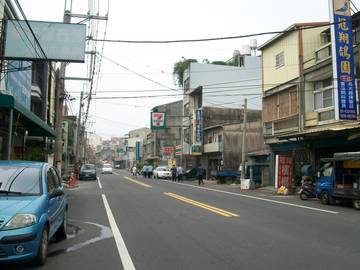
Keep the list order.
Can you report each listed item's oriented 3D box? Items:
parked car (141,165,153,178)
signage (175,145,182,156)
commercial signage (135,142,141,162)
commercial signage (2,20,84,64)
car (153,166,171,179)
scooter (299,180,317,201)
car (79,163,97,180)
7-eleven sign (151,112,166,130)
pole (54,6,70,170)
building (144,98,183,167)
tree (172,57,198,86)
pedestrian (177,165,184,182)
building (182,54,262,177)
[{"bbox_3d":[-4.527,4.978,47.316,1.700,1.500,4.300,1,-5,-14],"label":"parked car"},{"bbox_3d":[-0.092,2.144,46.500,0.300,1.500,2.400,3,-6,-26],"label":"signage"},{"bbox_3d":[-9.389,3.620,80.000,0.980,4.300,0.250,2,-5,-14],"label":"commercial signage"},{"bbox_3d":[-5.427,-3.781,14.300,3.200,1.520,0.300,1,-5,-10],"label":"commercial signage"},{"bbox_3d":[-2.197,4.454,42.000,1.720,1.430,4.450,2,-5,-14],"label":"car"},{"bbox_3d":[5.975,2.359,15.962,1.750,1.120,0.700,2,-5,-16],"label":"scooter"},{"bbox_3d":[-9.671,4.025,37.163,1.750,1.600,4.400,1,-5,-14],"label":"car"},{"bbox_3d":[-2.405,-1.546,40.500,1.600,1.850,0.350,1,-5,-14],"label":"7-eleven sign"},{"bbox_3d":[-6.458,-1.902,19.262,0.350,10.200,0.350,2,-5,-13],"label":"pole"},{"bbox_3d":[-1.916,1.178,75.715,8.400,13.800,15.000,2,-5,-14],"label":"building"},{"bbox_3d":[0.731,-8.374,47.000,2.800,3.700,2.900,2,-5,-14],"label":"tree"},{"bbox_3d":[0.029,3.721,34.000,0.520,1.680,0.360,-2,-6,30],"label":"pedestrian"},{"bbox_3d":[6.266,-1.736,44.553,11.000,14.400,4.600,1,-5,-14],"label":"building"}]

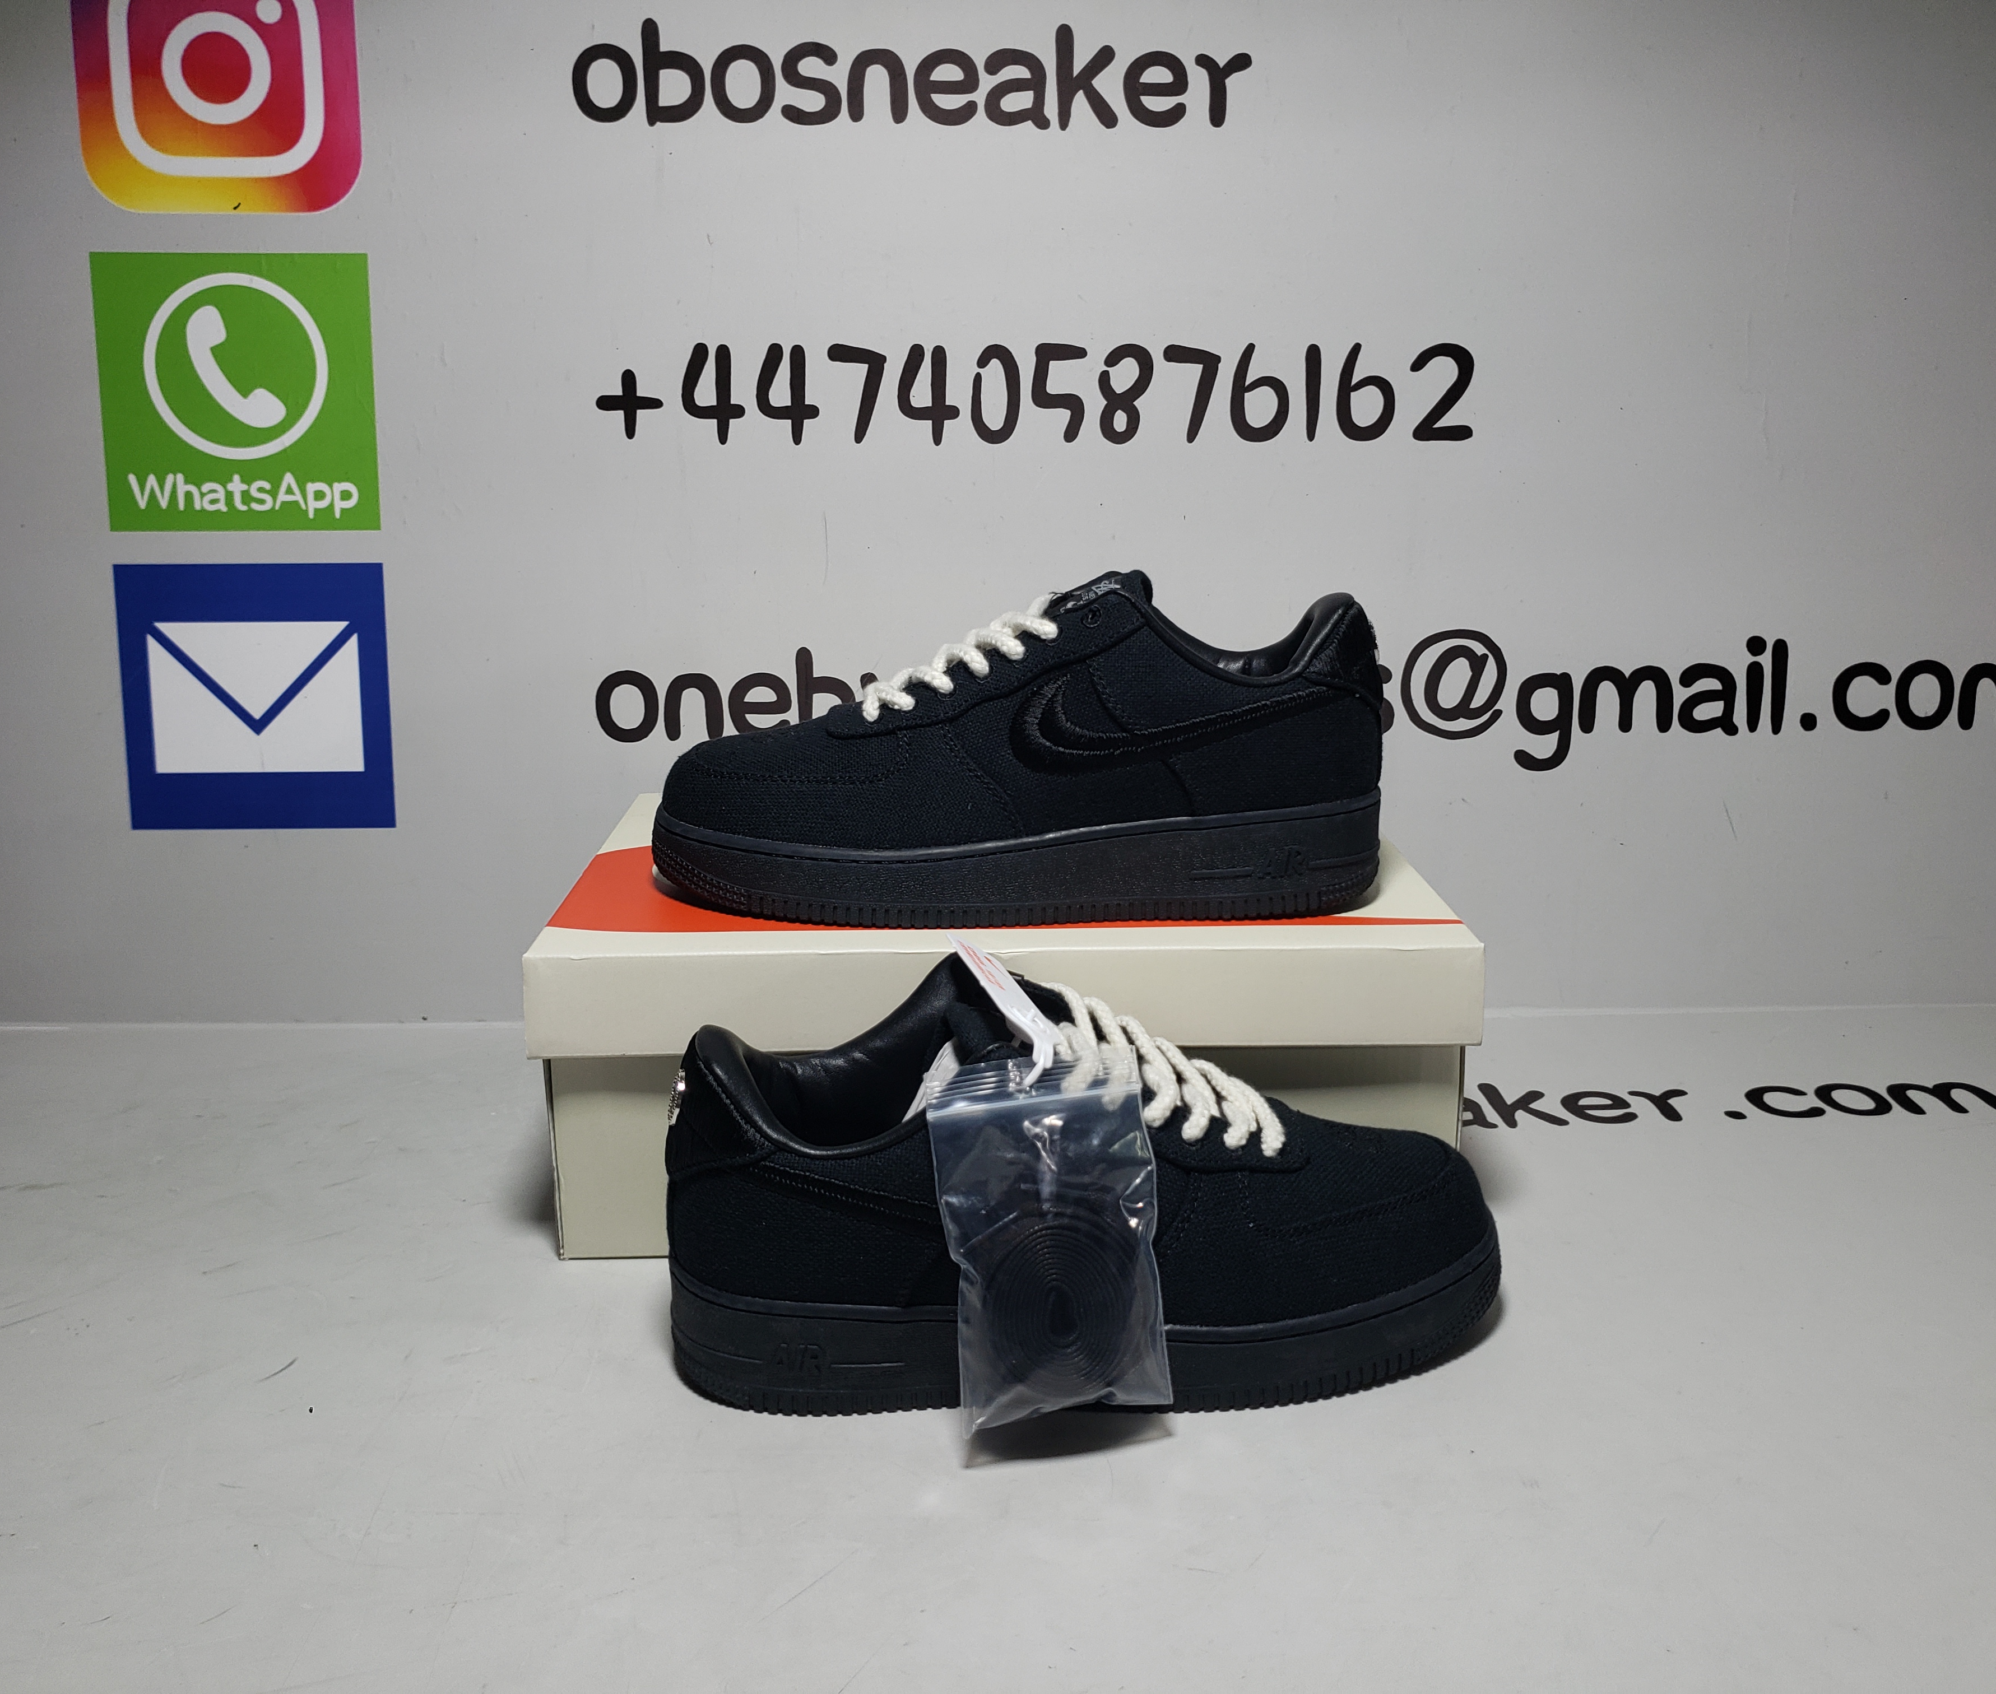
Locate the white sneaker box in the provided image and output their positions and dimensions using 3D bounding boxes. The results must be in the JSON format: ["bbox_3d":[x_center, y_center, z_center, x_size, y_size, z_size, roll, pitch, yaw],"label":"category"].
[{"bbox_3d":[0.001,0.065,0.739,0.347,0.122,0.236,-1,16,-2],"label":"white sneaker box"}]

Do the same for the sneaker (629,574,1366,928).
[{"bbox_3d":[0.008,-0.046,0.672,0.295,0.128,0.113,0,16,-1],"label":"sneaker"}]

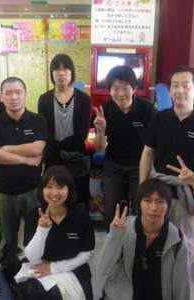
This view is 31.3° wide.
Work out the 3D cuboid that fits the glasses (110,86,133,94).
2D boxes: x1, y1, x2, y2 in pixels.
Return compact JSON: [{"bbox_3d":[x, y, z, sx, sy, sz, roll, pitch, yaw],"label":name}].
[{"bbox_3d":[0.158,-0.382,2.210,0.145,0.045,0.125,-2,26,13],"label":"glasses"}]

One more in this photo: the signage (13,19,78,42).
[{"bbox_3d":[-0.514,-1.207,3.550,0.630,0.200,0.020,1,16,0],"label":"signage"}]

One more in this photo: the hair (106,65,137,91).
[{"bbox_3d":[0.160,-0.468,2.270,0.190,0.165,0.205,2,25,7],"label":"hair"}]

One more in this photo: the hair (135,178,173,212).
[{"bbox_3d":[0.327,0.261,1.970,0.195,0.190,0.210,2,15,9],"label":"hair"}]

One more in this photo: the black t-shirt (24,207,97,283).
[{"bbox_3d":[-0.217,0.524,2.030,0.420,0.440,0.270,-1,17,-5],"label":"black t-shirt"}]

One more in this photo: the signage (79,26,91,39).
[{"bbox_3d":[-0.124,-1.271,3.750,0.115,0.120,0.010,0,15,0],"label":"signage"}]

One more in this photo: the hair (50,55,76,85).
[{"bbox_3d":[-0.281,-0.651,2.830,0.208,0.250,0.220,0,16,-3],"label":"hair"}]

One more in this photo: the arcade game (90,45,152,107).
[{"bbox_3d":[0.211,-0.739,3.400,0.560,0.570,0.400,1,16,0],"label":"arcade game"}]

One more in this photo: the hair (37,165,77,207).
[{"bbox_3d":[-0.228,0.205,2.000,0.210,0.225,0.210,-1,15,-4],"label":"hair"}]

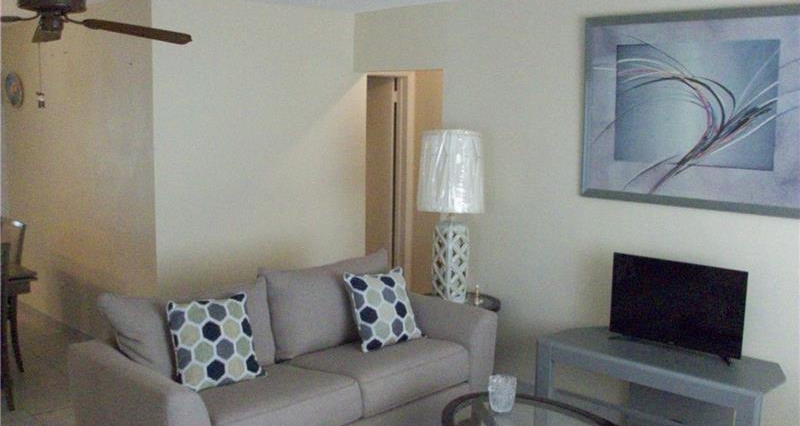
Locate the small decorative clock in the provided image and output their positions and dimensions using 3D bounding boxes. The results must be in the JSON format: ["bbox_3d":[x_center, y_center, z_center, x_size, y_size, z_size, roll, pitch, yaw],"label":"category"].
[{"bbox_3d":[-3.131,-0.995,6.383,0.044,0.279,0.274,-7,11,-45],"label":"small decorative clock"}]

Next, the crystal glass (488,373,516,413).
[{"bbox_3d":[0.445,0.782,3.394,0.117,0.136,0.117,1,8,0],"label":"crystal glass"}]

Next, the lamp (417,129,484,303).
[{"bbox_3d":[0.311,0.021,4.661,0.393,1.010,0.393,1,8,0],"label":"lamp"}]

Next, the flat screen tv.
[{"bbox_3d":[1.371,0.467,3.942,0.701,0.445,0.167,8,11,43],"label":"flat screen tv"}]

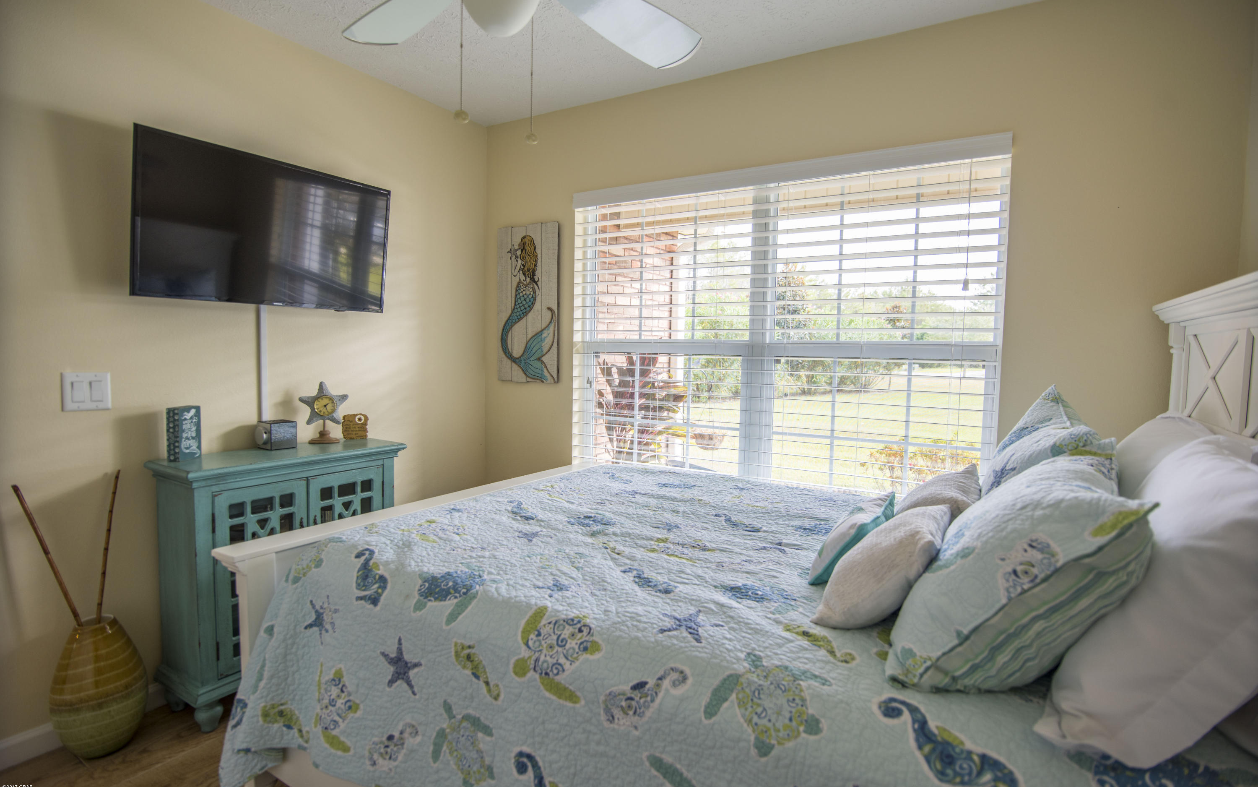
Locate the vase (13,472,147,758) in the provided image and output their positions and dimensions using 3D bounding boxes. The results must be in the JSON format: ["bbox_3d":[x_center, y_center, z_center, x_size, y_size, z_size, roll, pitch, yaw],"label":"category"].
[{"bbox_3d":[-1.640,0.678,1.801,0.215,0.840,0.270,3,4,34],"label":"vase"}]

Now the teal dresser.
[{"bbox_3d":[-1.264,0.650,2.231,0.310,0.862,0.780,3,4,31],"label":"teal dresser"}]

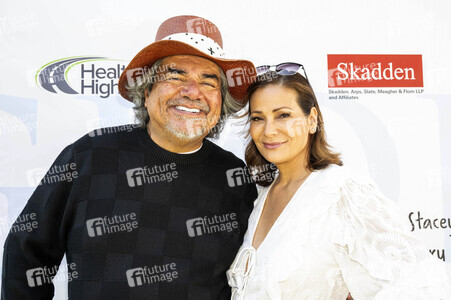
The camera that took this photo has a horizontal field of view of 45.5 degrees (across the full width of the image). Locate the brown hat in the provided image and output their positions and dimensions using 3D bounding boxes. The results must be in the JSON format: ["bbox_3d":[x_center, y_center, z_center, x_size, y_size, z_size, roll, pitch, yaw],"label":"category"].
[{"bbox_3d":[-0.081,-0.207,1.225,0.310,0.150,0.340,8,-15,-12],"label":"brown hat"}]

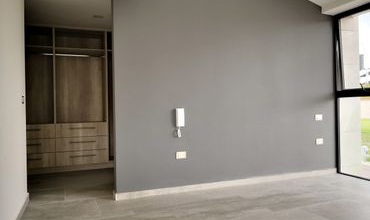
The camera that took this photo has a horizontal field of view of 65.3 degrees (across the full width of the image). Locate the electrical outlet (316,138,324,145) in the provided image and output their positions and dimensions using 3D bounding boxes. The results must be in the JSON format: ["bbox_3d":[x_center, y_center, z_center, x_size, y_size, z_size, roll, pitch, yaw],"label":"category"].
[{"bbox_3d":[1.937,0.453,4.147,0.122,0.081,0.012,-1,0,-20],"label":"electrical outlet"}]

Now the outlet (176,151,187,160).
[{"bbox_3d":[-0.043,0.532,3.411,0.122,0.081,0.012,-1,0,-20],"label":"outlet"}]

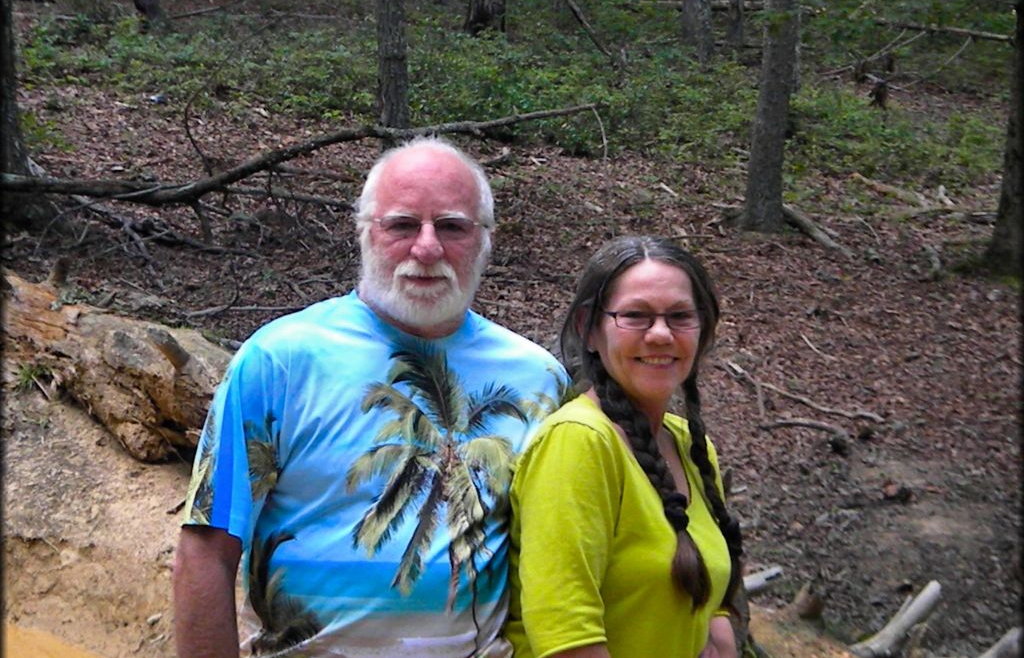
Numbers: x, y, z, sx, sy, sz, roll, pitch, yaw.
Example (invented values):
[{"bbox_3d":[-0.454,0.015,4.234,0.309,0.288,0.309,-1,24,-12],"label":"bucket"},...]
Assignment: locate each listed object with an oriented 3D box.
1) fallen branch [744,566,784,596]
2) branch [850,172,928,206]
[{"bbox_3d":[0.629,0.622,6.175,0.130,0.033,0.033,-20,18,-23],"label":"fallen branch"},{"bbox_3d":[2.142,-0.795,13.918,0.108,0.060,1.403,-2,11,-9],"label":"branch"}]

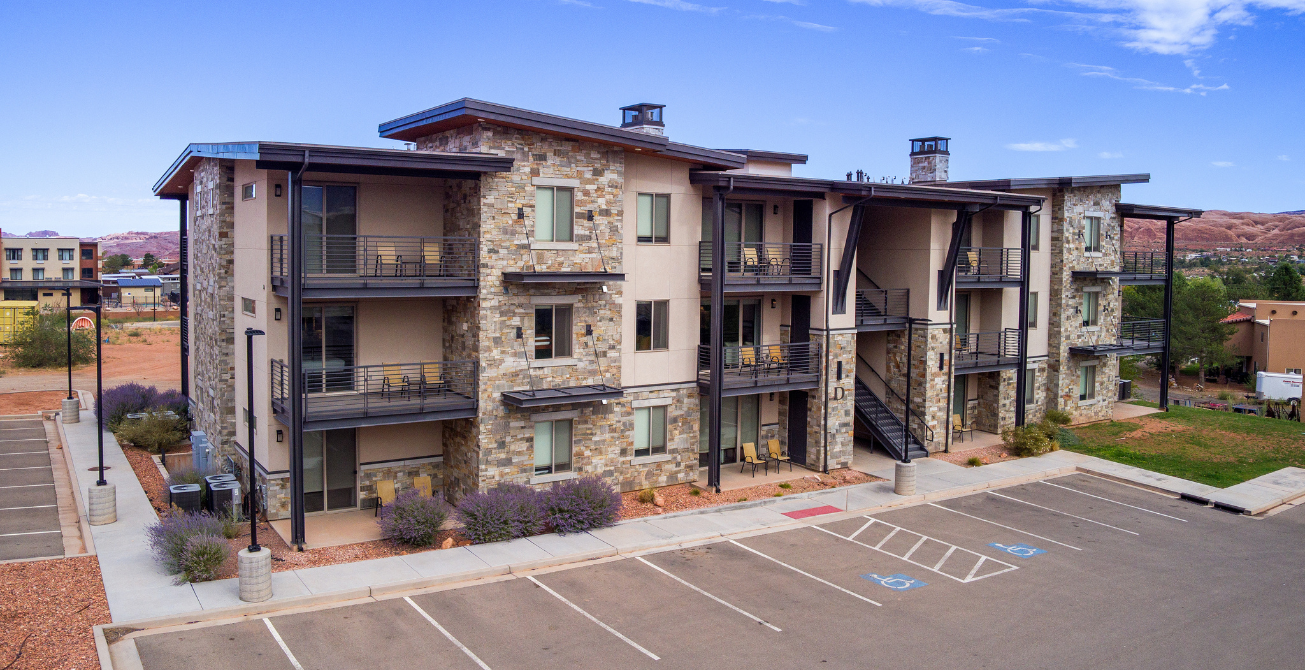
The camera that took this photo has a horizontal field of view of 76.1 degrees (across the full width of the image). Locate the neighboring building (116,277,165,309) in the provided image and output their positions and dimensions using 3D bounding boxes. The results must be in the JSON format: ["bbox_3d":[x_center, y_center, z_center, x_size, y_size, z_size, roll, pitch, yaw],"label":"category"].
[{"bbox_3d":[-73.817,-6.063,120.000,5.800,3.900,4.500,-3,6,-38],"label":"neighboring building"}]

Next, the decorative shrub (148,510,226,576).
[{"bbox_3d":[-10.586,4.555,18.900,1.650,1.150,1.550,-2,5,-32],"label":"decorative shrub"}]

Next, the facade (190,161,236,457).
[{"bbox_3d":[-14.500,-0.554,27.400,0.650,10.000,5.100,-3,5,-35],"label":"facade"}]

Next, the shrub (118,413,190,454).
[{"bbox_3d":[-18.558,3.641,31.000,2.450,1.250,2.100,-2,5,-31],"label":"shrub"}]

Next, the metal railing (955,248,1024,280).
[{"bbox_3d":[12.877,-2.717,32.441,3.846,1.275,0.759,-2,5,-30],"label":"metal railing"}]

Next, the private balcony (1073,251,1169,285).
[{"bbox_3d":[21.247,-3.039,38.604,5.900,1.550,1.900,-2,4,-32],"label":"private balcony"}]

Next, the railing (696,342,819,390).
[{"bbox_3d":[3.529,0.942,27.175,4.200,1.295,0.992,-2,5,-30],"label":"railing"}]

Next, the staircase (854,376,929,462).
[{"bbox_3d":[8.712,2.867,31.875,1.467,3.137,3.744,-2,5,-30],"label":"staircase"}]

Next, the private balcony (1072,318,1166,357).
[{"bbox_3d":[21.382,0.094,38.300,4.900,1.500,2.100,-2,5,-32],"label":"private balcony"}]

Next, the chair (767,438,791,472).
[{"bbox_3d":[4.116,3.945,27.100,0.580,0.930,0.670,-2,5,-32],"label":"chair"}]

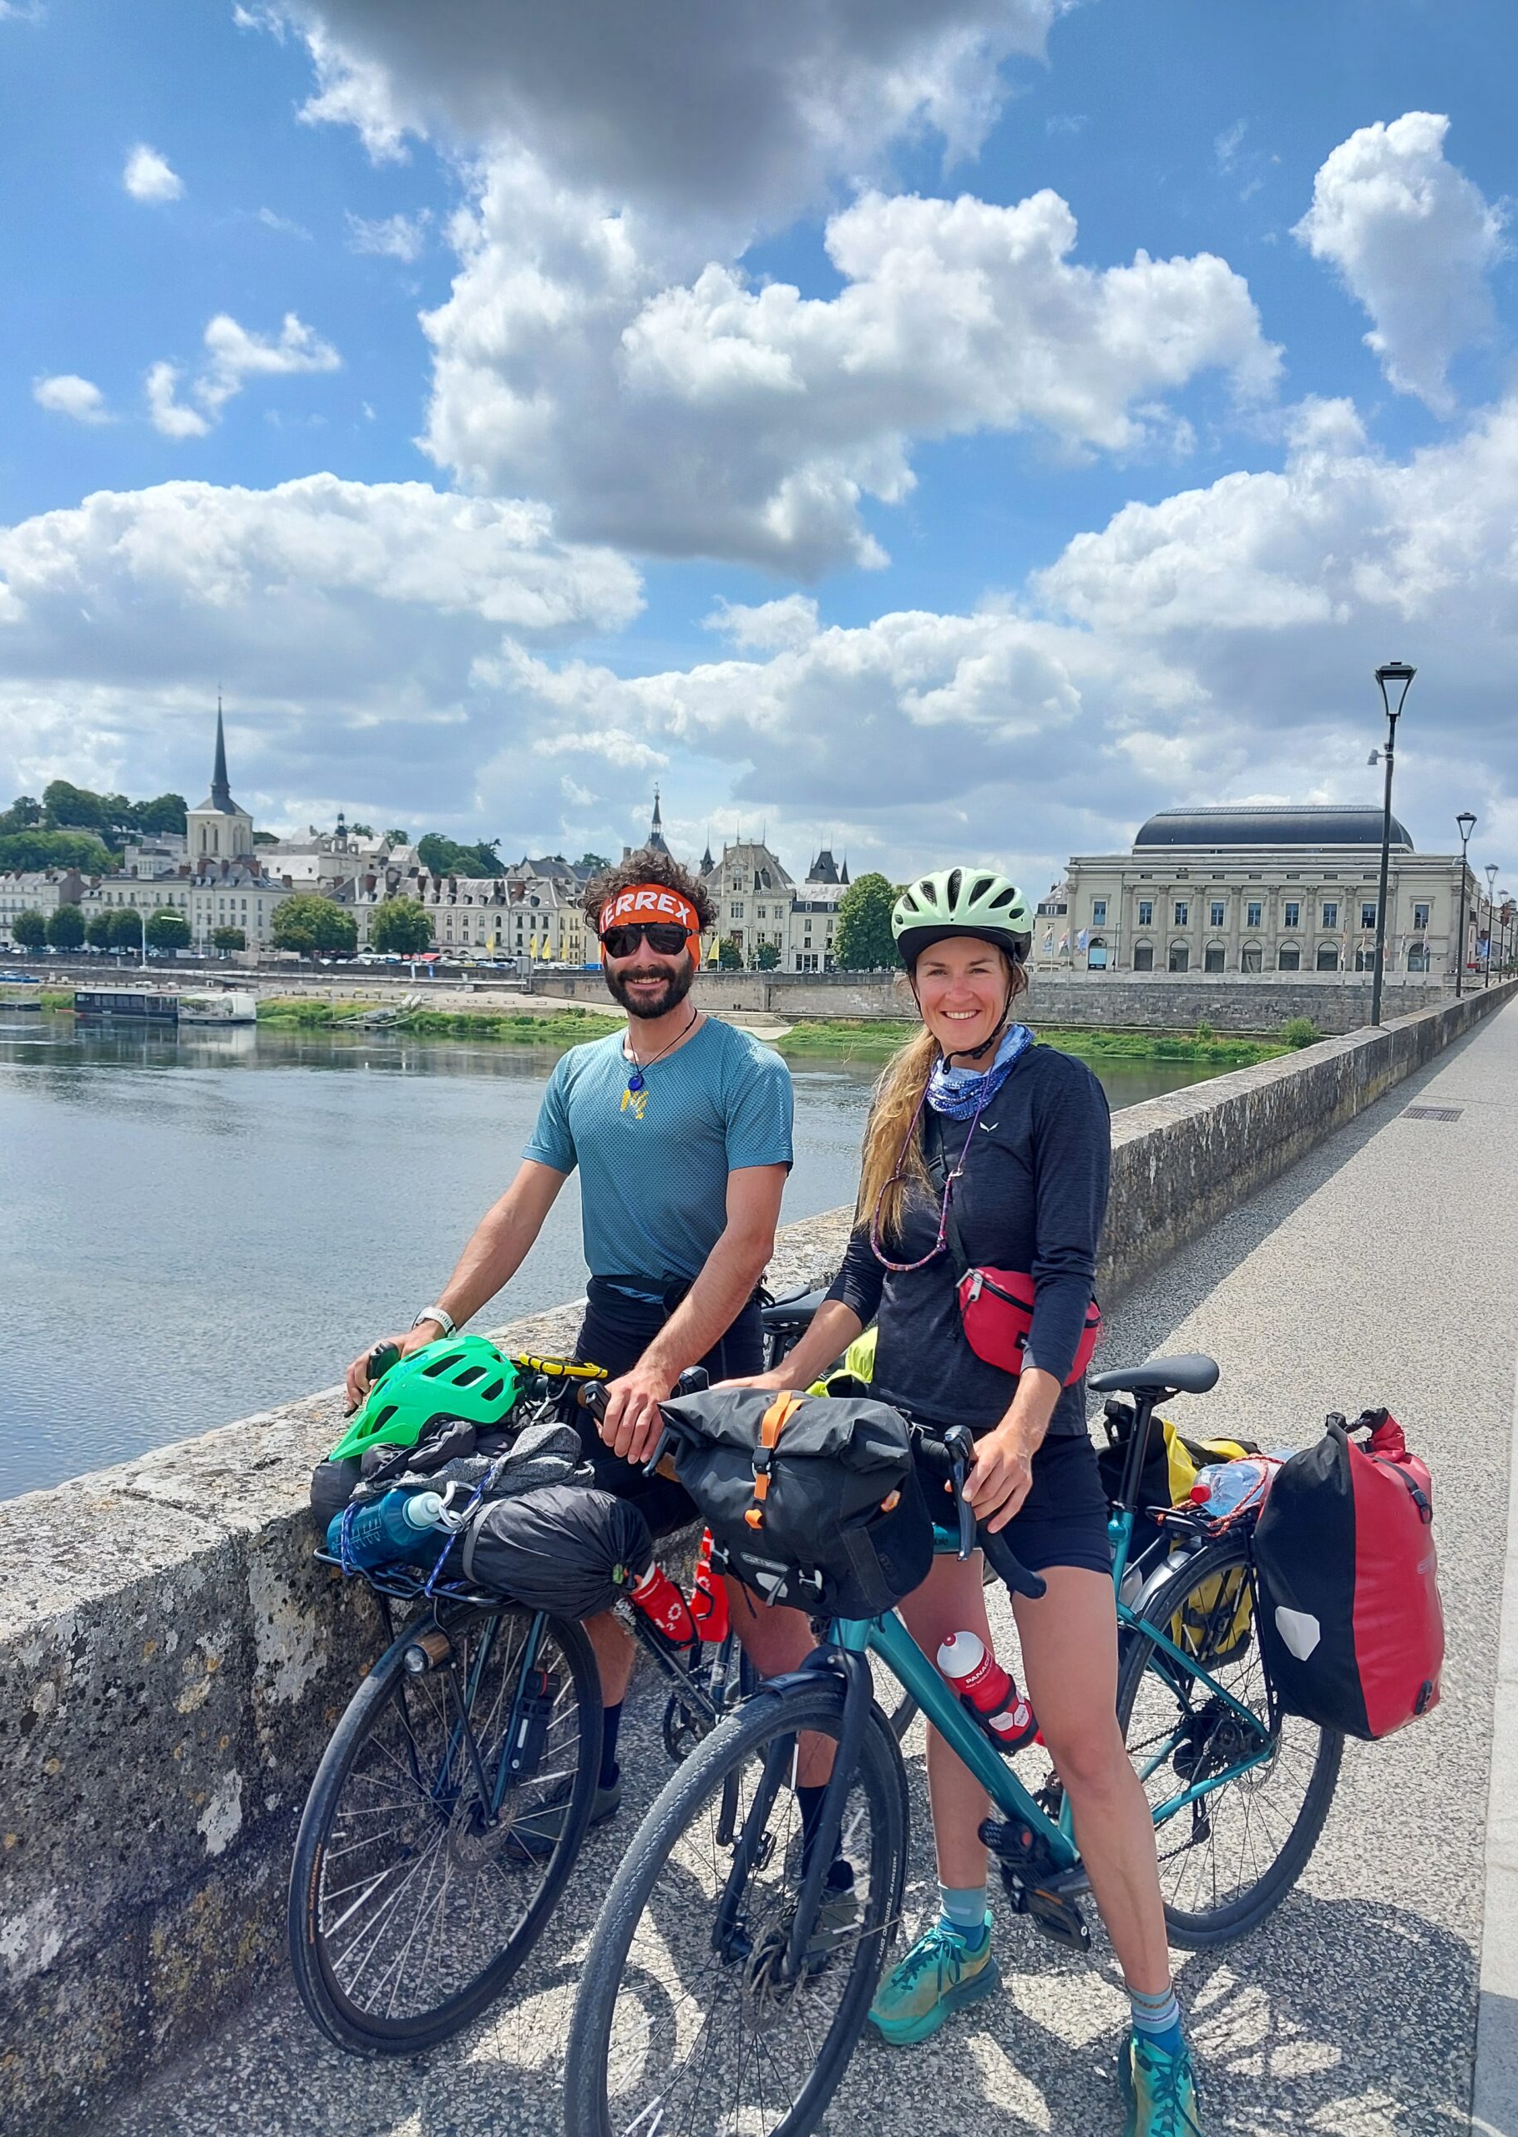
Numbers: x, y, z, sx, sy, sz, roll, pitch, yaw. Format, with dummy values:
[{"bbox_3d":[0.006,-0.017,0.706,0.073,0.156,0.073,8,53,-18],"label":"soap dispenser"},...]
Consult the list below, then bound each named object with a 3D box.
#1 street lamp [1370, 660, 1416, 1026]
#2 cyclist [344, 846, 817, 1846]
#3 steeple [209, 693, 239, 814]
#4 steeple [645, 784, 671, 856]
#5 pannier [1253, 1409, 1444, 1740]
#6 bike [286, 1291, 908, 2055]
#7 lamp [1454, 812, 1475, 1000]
[{"bbox_3d":[8.430,-2.987,22.419,0.460,4.858,0.460,3,5,25],"label":"street lamp"},{"bbox_3d":[-0.213,0.555,2.821,0.710,1.830,0.653,4,5,28],"label":"cyclist"},{"bbox_3d":[-138.466,-80.754,430.000,6.800,31.000,6.800,3,4,18],"label":"steeple"},{"bbox_3d":[-15.452,-38.056,255.000,3.400,11.000,3.400,3,5,25],"label":"steeple"},{"bbox_3d":[0.999,0.825,2.800,0.280,0.500,0.200,-2,0,-36],"label":"pannier"},{"bbox_3d":[-0.104,0.929,2.948,0.560,1.070,1.770,5,5,39],"label":"bike"},{"bbox_3d":[18.817,-4.344,44.559,0.460,4.858,0.460,3,5,25],"label":"lamp"}]

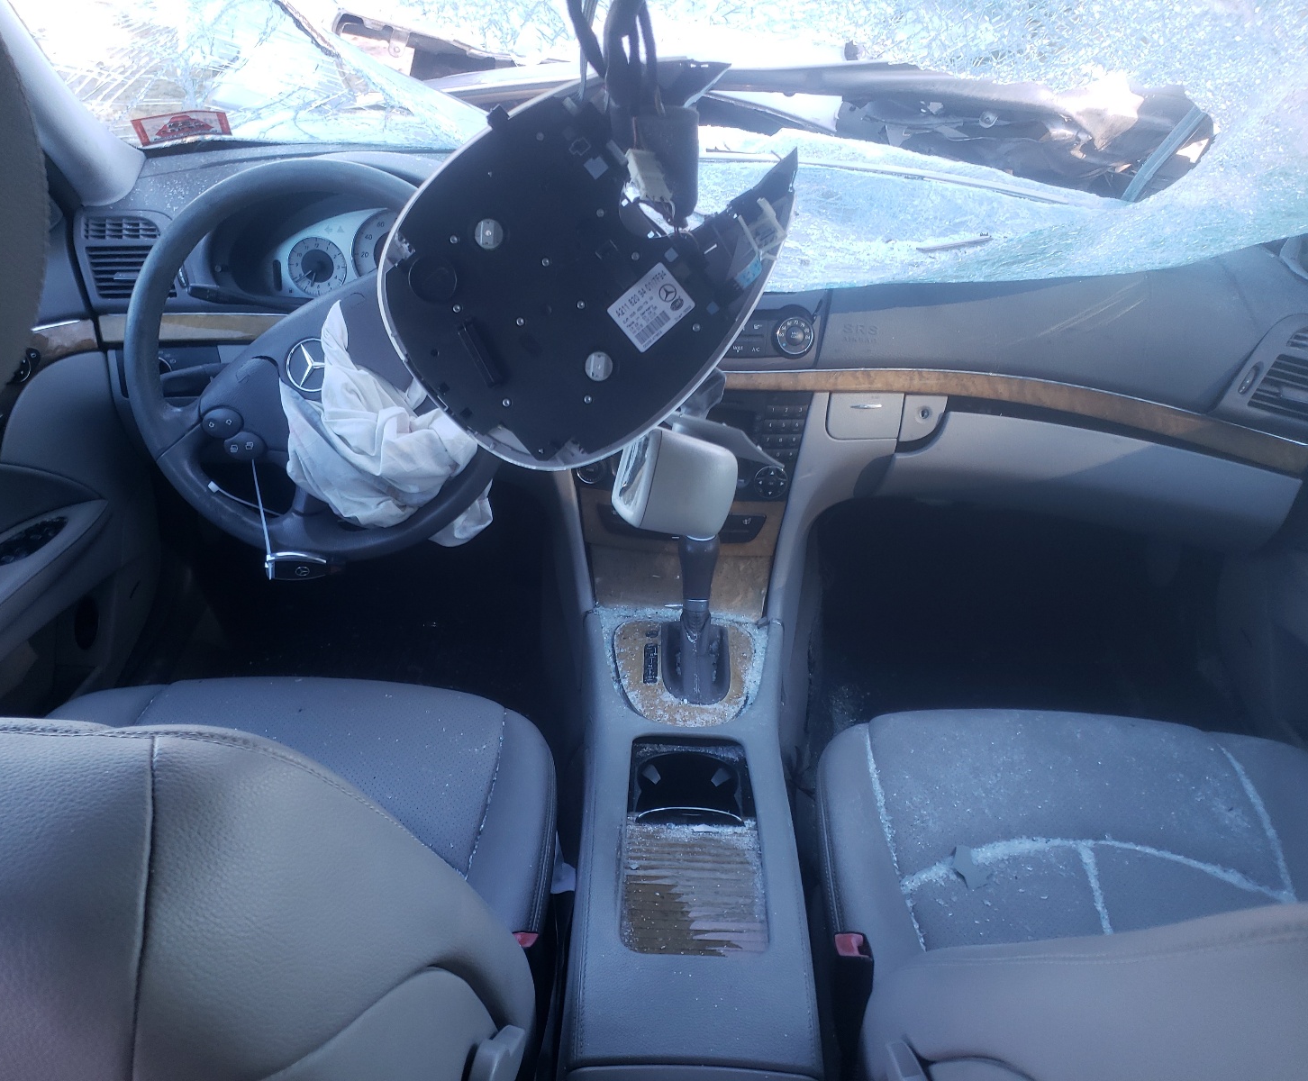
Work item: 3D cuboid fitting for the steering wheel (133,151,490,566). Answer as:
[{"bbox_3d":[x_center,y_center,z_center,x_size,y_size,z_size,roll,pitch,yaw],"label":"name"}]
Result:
[{"bbox_3d":[-0.326,-0.172,1.081,0.388,0.388,0.130,-30,7,4],"label":"steering wheel"}]

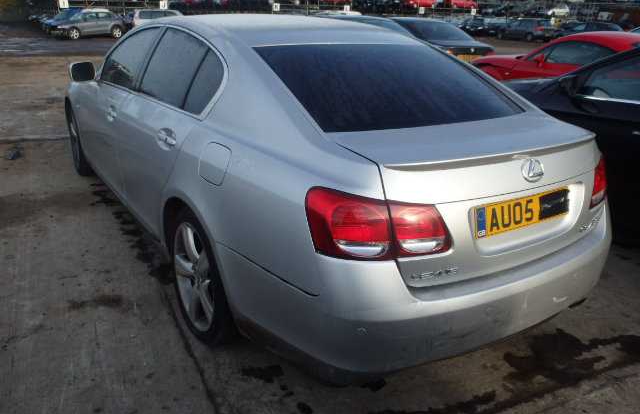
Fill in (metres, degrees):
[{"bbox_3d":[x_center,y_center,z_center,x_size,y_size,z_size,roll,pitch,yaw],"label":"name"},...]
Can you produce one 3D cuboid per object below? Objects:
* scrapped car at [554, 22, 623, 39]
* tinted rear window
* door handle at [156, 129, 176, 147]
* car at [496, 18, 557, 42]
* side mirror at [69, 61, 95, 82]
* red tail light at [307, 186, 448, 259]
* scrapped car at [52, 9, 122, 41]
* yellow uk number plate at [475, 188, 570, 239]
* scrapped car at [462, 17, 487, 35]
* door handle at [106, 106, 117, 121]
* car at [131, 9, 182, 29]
[{"bbox_3d":[17.214,-11.045,33.207,1.770,1.420,4.350,-18,28,-41],"label":"scrapped car"},{"bbox_3d":[0.310,-0.578,2.292,1.140,0.100,0.730,-11,46,-32],"label":"tinted rear window"},{"bbox_3d":[-0.655,-0.291,2.208,0.050,0.065,0.205,-11,24,-32],"label":"door handle"},{"bbox_3d":[14.236,-12.289,35.869,1.760,1.490,4.200,-9,23,-26],"label":"car"},{"bbox_3d":[-1.654,-0.944,3.599,0.190,0.135,0.115,-11,24,-32],"label":"side mirror"},{"bbox_3d":[0.178,0.041,1.521,0.450,0.205,0.150,-4,21,-15],"label":"red tail light"},{"bbox_3d":[-14.140,-11.186,31.736,4.350,1.580,1.820,-15,27,-38],"label":"scrapped car"},{"bbox_3d":[0.721,0.014,1.810,0.520,0.111,0.020,-11,14,-32],"label":"yellow uk number plate"},{"bbox_3d":[12.157,-14.064,40.431,1.680,1.460,3.950,9,22,18],"label":"scrapped car"},{"bbox_3d":[-1.226,-0.550,3.043,0.050,0.065,0.205,-11,24,-32],"label":"door handle"},{"bbox_3d":[-9.872,-11.971,33.957,4.600,1.700,1.790,-7,22,-21],"label":"car"}]

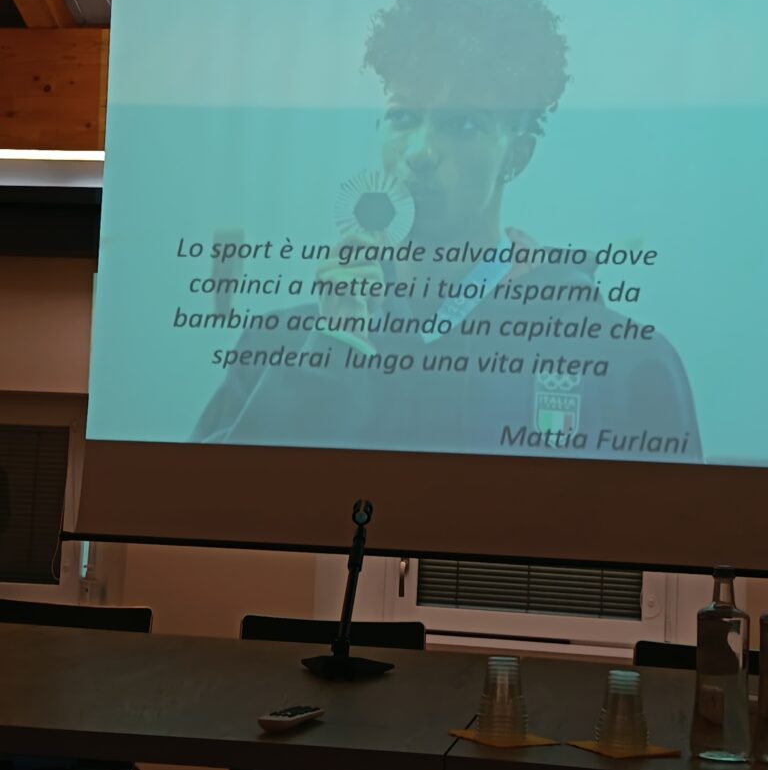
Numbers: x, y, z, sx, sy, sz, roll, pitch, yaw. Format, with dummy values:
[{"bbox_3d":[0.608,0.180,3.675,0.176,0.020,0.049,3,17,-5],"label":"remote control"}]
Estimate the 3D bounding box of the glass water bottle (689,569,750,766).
[{"bbox_3d":[0.514,0.418,2.240,0.089,0.284,0.089,2,-4,11],"label":"glass water bottle"}]

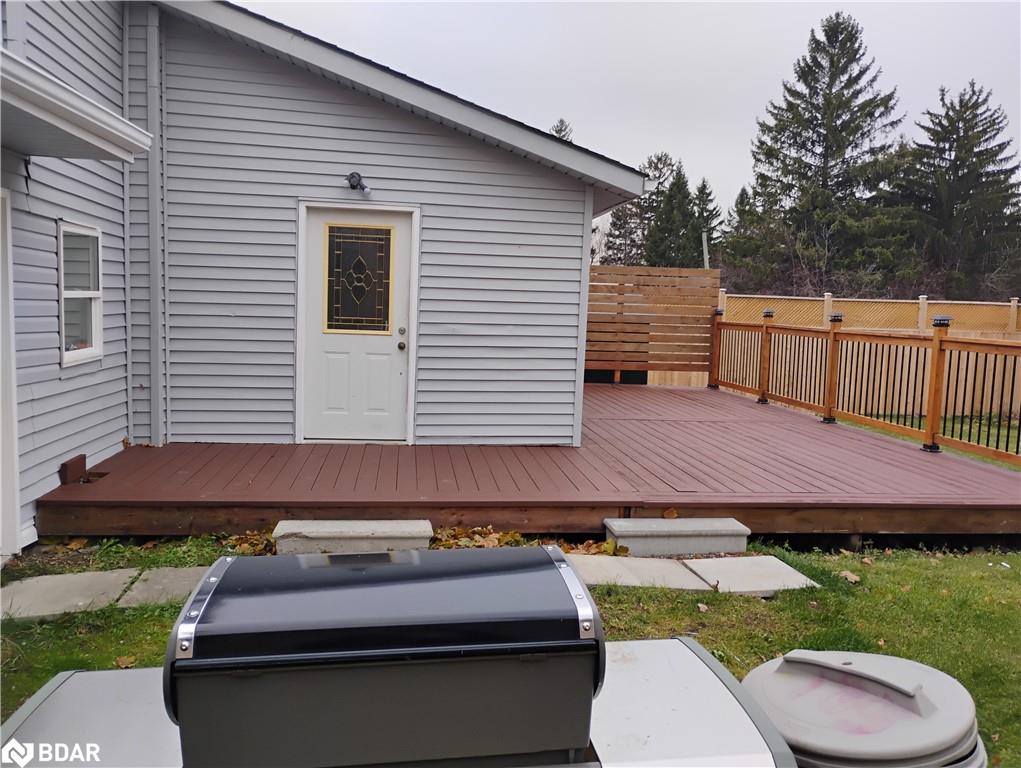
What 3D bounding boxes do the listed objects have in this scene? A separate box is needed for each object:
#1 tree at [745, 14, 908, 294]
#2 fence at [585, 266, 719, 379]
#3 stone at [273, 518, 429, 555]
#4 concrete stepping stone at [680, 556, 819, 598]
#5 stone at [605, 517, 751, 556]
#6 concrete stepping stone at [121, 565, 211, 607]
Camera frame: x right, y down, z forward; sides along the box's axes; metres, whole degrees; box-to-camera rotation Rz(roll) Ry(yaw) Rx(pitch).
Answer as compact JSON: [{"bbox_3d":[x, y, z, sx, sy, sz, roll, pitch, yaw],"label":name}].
[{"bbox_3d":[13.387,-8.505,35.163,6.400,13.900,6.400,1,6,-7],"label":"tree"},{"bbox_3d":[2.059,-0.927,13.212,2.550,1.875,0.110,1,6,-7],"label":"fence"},{"bbox_3d":[-0.992,0.996,5.266,0.945,0.170,0.325,1,6,-7],"label":"stone"},{"bbox_3d":[1.467,1.187,5.085,0.635,0.050,0.580,1,6,-12],"label":"concrete stepping stone"},{"bbox_3d":[1.112,1.030,5.546,0.910,0.170,0.330,1,6,-7],"label":"stone"},{"bbox_3d":[-1.809,1.146,4.644,0.610,0.050,0.570,1,6,-12],"label":"concrete stepping stone"}]

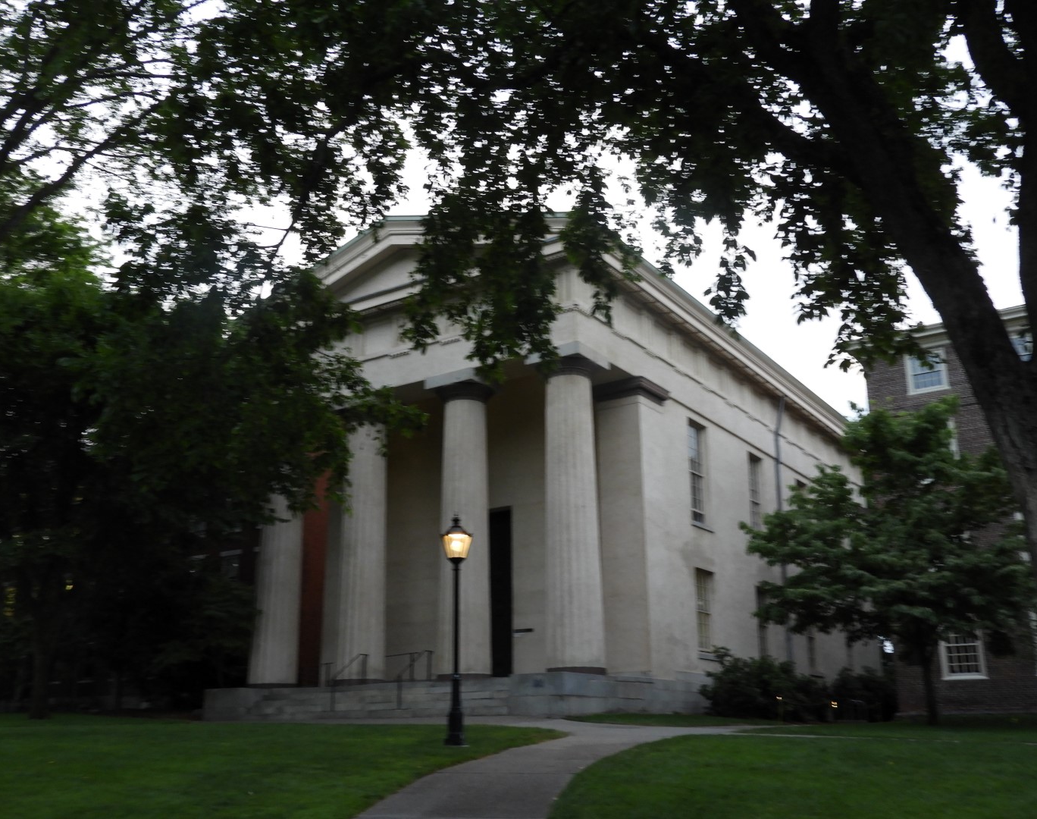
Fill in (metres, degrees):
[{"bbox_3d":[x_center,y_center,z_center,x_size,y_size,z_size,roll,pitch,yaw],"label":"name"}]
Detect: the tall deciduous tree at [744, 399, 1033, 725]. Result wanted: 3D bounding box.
[{"bbox_3d":[8.472,3.390,23.594,6.500,7.164,6.200,-7,-19,19],"label":"tall deciduous tree"}]

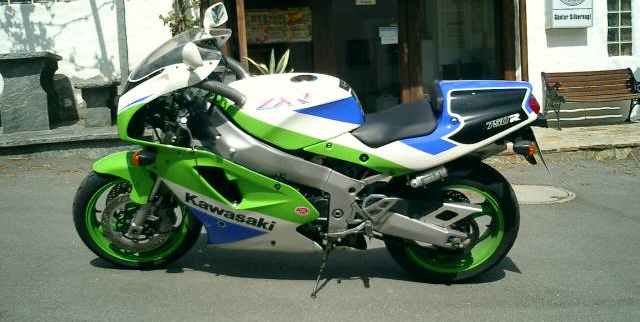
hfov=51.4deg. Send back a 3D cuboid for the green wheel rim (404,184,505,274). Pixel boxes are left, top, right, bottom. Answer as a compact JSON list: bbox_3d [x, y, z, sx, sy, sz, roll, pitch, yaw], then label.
[{"bbox_3d":[0.584,0.268,3.005,0.460,0.460,0.155,1,26,4],"label":"green wheel rim"}]

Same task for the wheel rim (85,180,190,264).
[{"bbox_3d":[-0.833,0.259,3.096,0.460,0.460,0.105,-3,26,-5],"label":"wheel rim"}]

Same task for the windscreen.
[{"bbox_3d":[-0.578,-0.425,2.752,0.430,0.205,0.350,1,26,4],"label":"windscreen"}]

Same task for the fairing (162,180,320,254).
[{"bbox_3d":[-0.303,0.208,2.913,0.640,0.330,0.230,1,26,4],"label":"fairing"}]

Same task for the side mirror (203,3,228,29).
[{"bbox_3d":[-0.462,-0.640,2.946,0.085,0.095,0.145,11,28,22],"label":"side mirror"}]

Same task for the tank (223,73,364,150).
[{"bbox_3d":[-0.077,-0.238,2.807,0.590,0.280,0.360,1,26,4],"label":"tank"}]

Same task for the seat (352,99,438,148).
[{"bbox_3d":[0.313,-0.193,2.800,0.350,0.155,0.300,1,26,4],"label":"seat"}]

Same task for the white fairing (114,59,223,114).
[{"bbox_3d":[-0.607,-0.369,2.782,0.490,0.250,0.420,1,26,4],"label":"white fairing"}]

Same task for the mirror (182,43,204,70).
[{"bbox_3d":[-0.467,-0.389,2.455,0.080,0.095,0.145,-8,27,-15],"label":"mirror"}]

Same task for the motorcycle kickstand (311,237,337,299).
[{"bbox_3d":[0.014,0.469,2.918,0.065,0.299,0.055,18,-7,6],"label":"motorcycle kickstand"}]

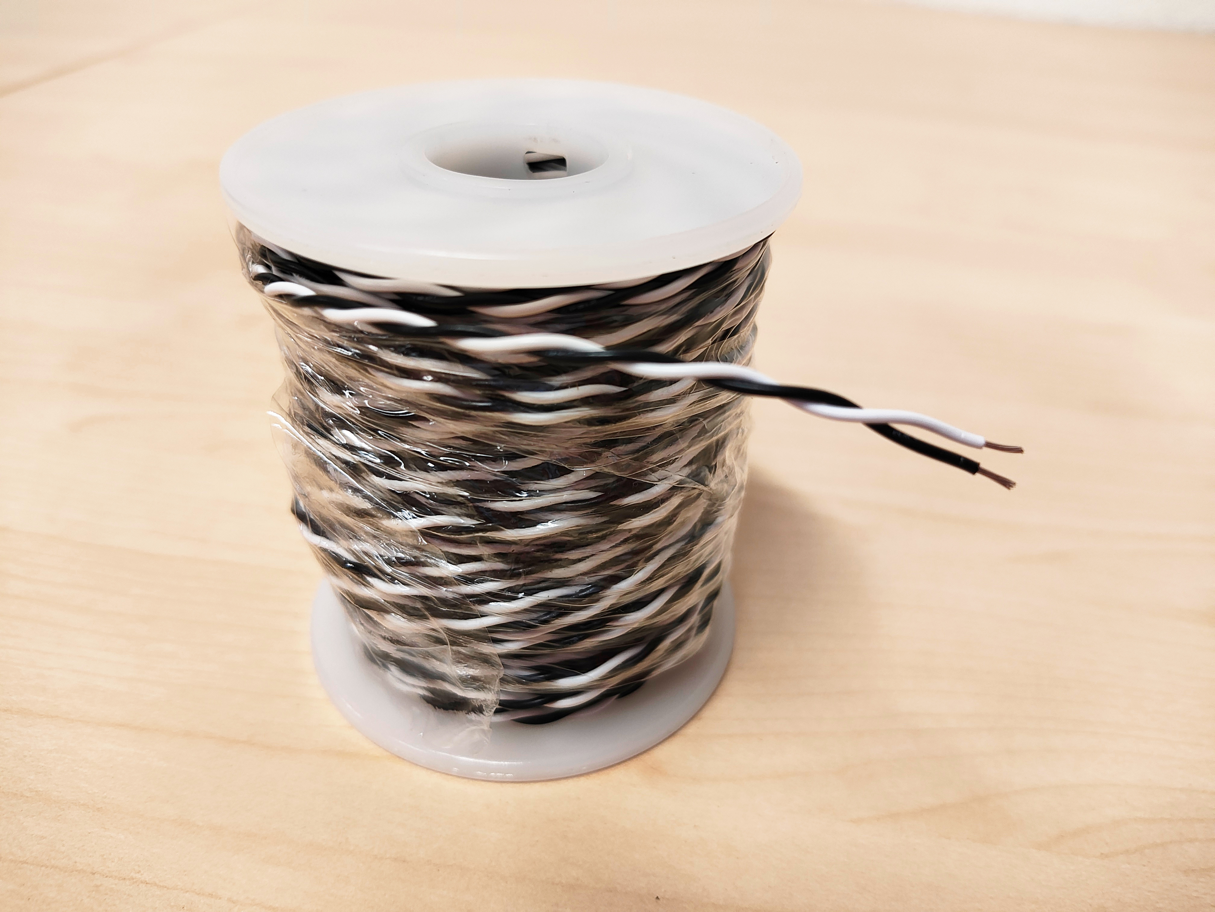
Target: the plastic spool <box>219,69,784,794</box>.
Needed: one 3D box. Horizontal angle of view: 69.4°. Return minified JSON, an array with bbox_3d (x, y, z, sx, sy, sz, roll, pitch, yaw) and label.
[{"bbox_3d":[-0.012,-0.006,0.131,0.070,0.079,0.070,2,35,-1],"label":"plastic spool"}]

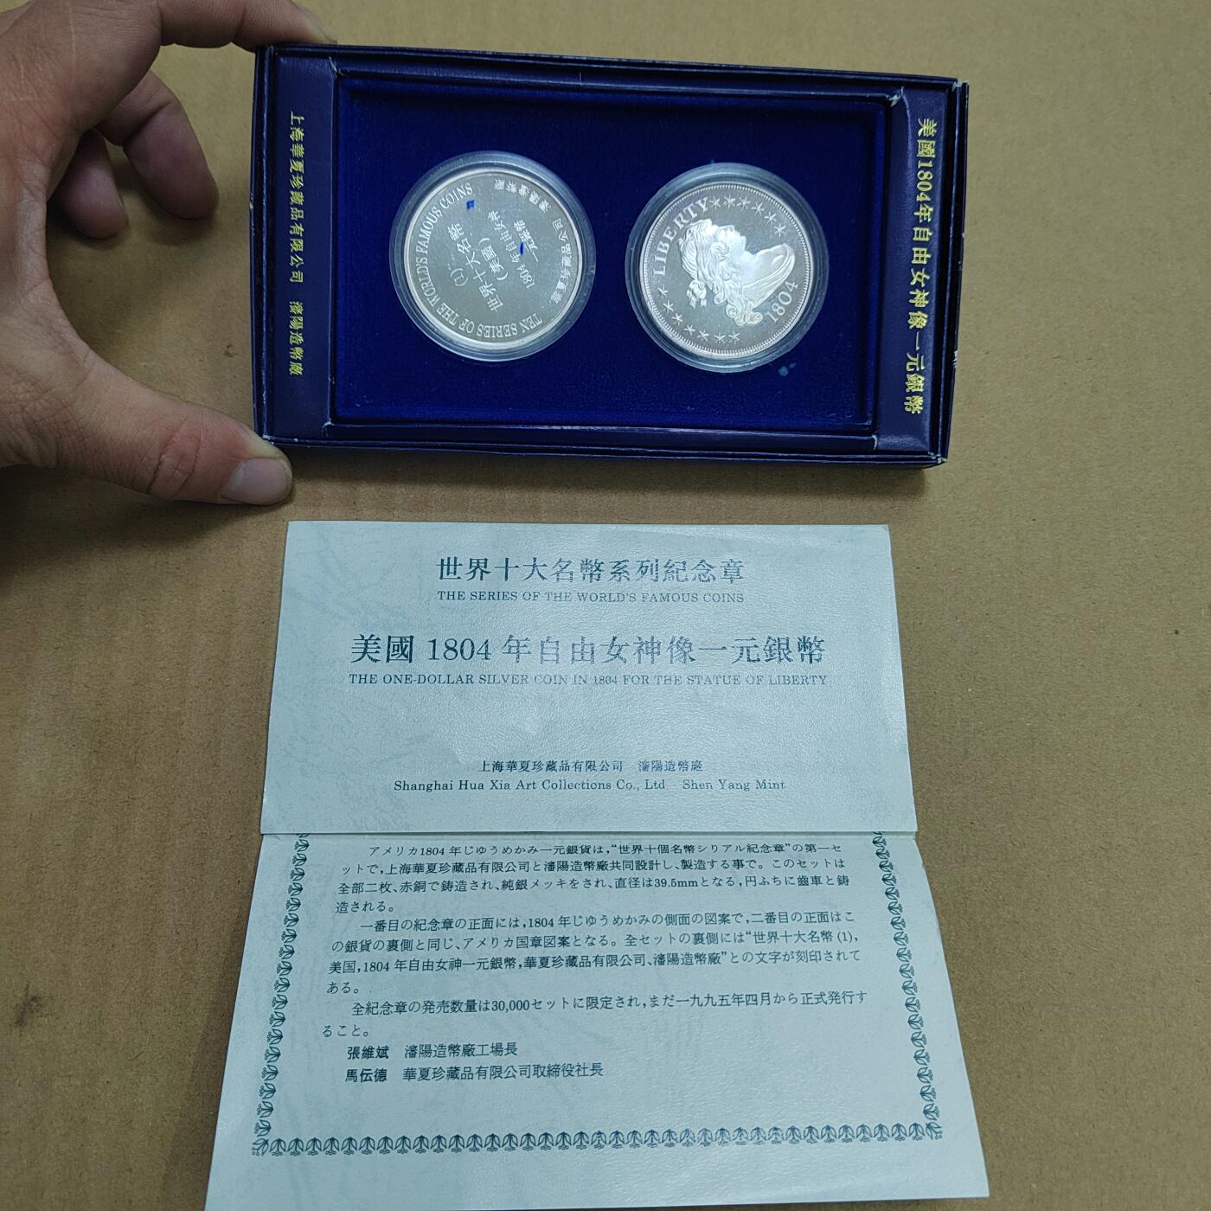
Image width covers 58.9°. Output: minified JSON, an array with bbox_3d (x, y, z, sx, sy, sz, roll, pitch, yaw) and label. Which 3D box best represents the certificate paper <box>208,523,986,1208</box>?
[{"bbox_3d":[-0.002,0.046,0.226,0.141,0.014,0.141,0,65,-3],"label":"certificate paper"}]

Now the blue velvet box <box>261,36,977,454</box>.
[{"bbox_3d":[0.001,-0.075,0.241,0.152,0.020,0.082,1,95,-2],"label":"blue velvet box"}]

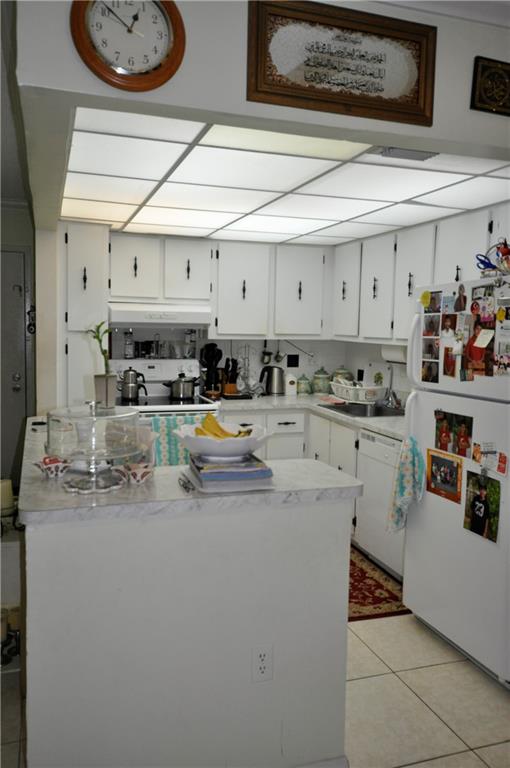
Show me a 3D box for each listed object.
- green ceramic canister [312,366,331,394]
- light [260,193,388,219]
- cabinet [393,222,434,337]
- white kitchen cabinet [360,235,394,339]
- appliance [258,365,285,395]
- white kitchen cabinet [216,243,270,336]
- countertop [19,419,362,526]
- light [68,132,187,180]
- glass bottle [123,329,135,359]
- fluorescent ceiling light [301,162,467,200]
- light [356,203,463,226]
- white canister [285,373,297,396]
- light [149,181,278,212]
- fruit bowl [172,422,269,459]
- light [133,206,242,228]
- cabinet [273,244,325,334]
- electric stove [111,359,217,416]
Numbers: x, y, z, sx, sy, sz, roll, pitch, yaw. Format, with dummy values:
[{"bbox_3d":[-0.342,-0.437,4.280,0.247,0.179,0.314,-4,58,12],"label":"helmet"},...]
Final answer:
[{"bbox_3d":[0.581,-0.032,5.169,0.158,0.234,0.158,1,6,0],"label":"green ceramic canister"},{"bbox_3d":[0.355,-0.964,3.261,0.591,0.040,0.586,-1,6,-19],"label":"light"},{"bbox_3d":[1.130,-0.617,3.762,0.320,0.715,0.425,-1,6,-19],"label":"cabinet"},{"bbox_3d":[0.985,-0.659,4.180,0.320,0.710,0.475,-1,6,-19],"label":"white kitchen cabinet"},{"bbox_3d":[0.139,-0.031,4.876,0.210,0.233,0.150,-1,6,-19],"label":"appliance"},{"bbox_3d":[-0.140,-0.734,4.710,0.450,0.730,0.320,-1,6,-19],"label":"white kitchen cabinet"},{"bbox_3d":[-0.400,0.265,2.472,1.020,0.043,1.630,-1,6,-19],"label":"countertop"},{"bbox_3d":[-0.512,-0.901,2.352,0.400,0.050,0.600,-1,6,-19],"label":"light"},{"bbox_3d":[-0.964,-0.296,4.590,0.070,0.207,0.070,-1,6,-19],"label":"glass bottle"},{"bbox_3d":[0.553,-0.904,2.692,0.591,0.040,0.586,-1,6,-19],"label":"fluorescent ceiling light"},{"bbox_3d":[0.850,-0.990,3.462,0.440,0.050,0.600,-1,6,-19],"label":"light"},{"bbox_3d":[0.301,0.005,4.972,0.100,0.190,0.100,0,6,-9],"label":"white canister"},{"bbox_3d":[-0.222,-0.955,3.061,0.591,0.040,0.586,-1,6,-19],"label":"light"},{"bbox_3d":[-0.100,0.192,1.892,0.320,0.105,0.270,1,6,0],"label":"fruit bowl"},{"bbox_3d":[-0.422,-1.031,3.667,0.600,0.050,0.600,-1,6,-19],"label":"light"},{"bbox_3d":[0.304,-0.742,4.862,0.440,0.720,0.320,-1,6,-19],"label":"cabinet"},{"bbox_3d":[-0.677,0.458,4.394,0.760,1.224,0.670,-1,6,-19],"label":"electric stove"}]

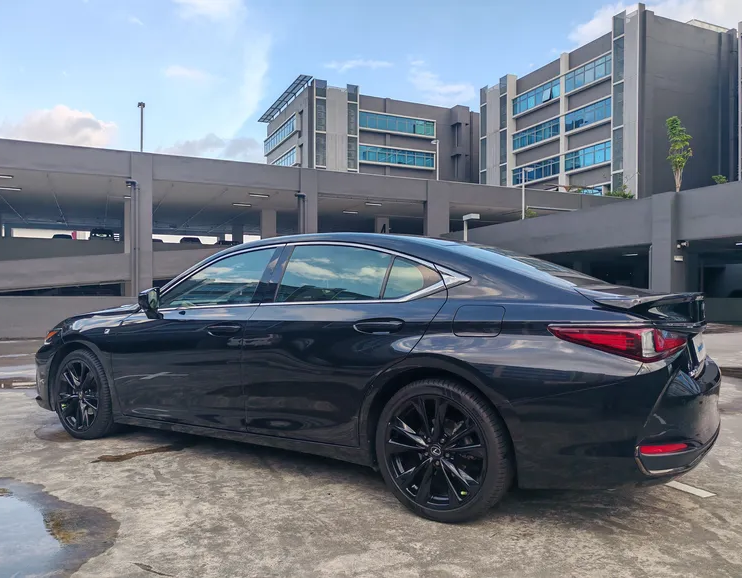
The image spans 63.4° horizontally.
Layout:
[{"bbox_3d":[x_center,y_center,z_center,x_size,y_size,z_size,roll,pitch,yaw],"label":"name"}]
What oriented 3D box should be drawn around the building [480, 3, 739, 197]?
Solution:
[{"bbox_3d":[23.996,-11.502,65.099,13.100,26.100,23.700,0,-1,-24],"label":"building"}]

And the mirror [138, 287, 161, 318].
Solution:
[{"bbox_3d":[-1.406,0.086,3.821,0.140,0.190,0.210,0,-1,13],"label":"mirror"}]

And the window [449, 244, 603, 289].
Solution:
[{"bbox_3d":[0.965,-0.143,3.292,0.780,0.100,1.180,24,13,32],"label":"window"}]

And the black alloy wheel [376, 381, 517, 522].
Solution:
[{"bbox_3d":[0.335,0.723,2.742,0.662,0.662,0.235,-1,-1,34],"label":"black alloy wheel"}]

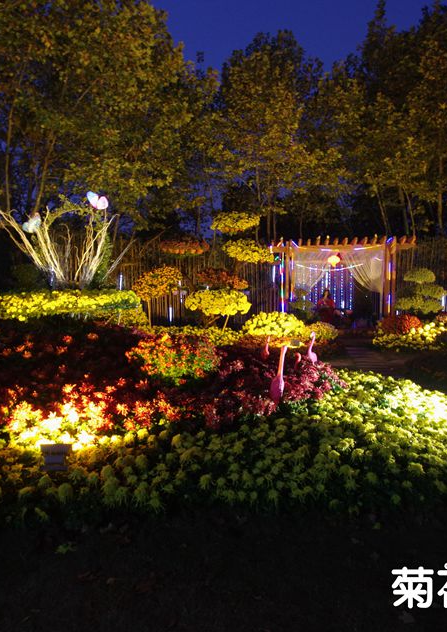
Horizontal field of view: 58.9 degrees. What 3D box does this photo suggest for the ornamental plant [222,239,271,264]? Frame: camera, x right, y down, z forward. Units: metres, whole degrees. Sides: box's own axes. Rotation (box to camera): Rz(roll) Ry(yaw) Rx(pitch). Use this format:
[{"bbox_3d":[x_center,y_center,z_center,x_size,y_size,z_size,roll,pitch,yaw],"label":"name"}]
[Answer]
[{"bbox_3d":[0.576,-1.548,9.500,1.200,0.580,1.050,0,5,3],"label":"ornamental plant"}]

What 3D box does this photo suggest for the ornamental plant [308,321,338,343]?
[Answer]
[{"bbox_3d":[2.126,0.355,8.500,0.700,0.520,0.700,0,4,0],"label":"ornamental plant"}]

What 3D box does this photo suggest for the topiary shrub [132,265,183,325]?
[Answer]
[{"bbox_3d":[-1.501,-0.473,9.000,1.100,1.390,1.000,0,4,0],"label":"topiary shrub"}]

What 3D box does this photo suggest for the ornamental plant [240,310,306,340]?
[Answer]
[{"bbox_3d":[0.954,0.178,7.400,1.150,0.560,1.100,0,4,0],"label":"ornamental plant"}]

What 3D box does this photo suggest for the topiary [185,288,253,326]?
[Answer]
[{"bbox_3d":[-0.114,-0.193,9.000,1.500,0.820,1.250,0,5,-1],"label":"topiary"}]

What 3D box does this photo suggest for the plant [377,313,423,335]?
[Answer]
[{"bbox_3d":[4.313,0.208,9.700,1.030,0.560,0.980,2,5,24],"label":"plant"}]

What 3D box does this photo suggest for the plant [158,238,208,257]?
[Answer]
[{"bbox_3d":[-1.015,-1.696,9.800,1.220,0.440,1.100,0,4,0],"label":"plant"}]

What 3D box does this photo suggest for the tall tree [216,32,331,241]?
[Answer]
[{"bbox_3d":[2.148,-5.850,17.013,4.900,12.040,4.900,0,4,0],"label":"tall tree"}]

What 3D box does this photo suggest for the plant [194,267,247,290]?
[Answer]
[{"bbox_3d":[-0.072,-0.876,9.500,1.300,0.520,1.100,0,5,0],"label":"plant"}]

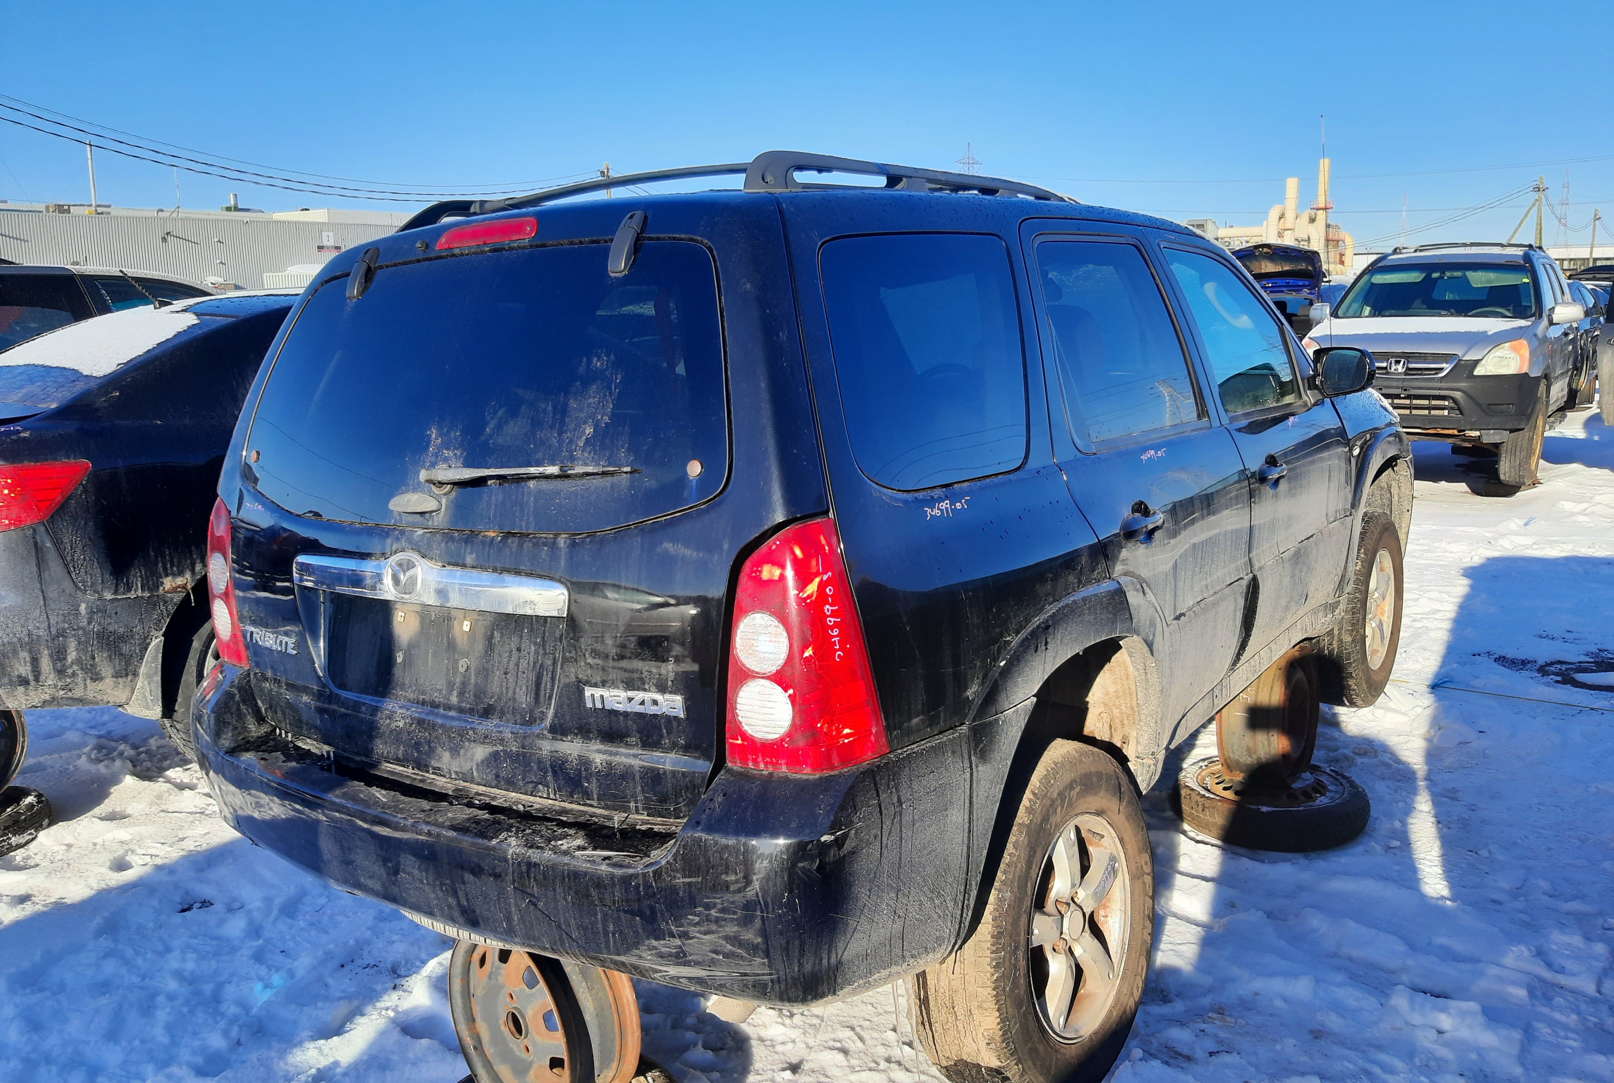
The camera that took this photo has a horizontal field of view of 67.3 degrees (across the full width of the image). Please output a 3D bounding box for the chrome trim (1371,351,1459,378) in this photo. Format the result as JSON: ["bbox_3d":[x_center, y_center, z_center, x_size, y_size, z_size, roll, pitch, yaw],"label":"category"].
[{"bbox_3d":[4.134,-1.240,8.481,0.740,0.170,0.120,9,13,38],"label":"chrome trim"}]

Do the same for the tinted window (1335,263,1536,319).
[{"bbox_3d":[5.044,-2.009,9.656,1.420,0.140,0.760,8,50,36],"label":"tinted window"}]

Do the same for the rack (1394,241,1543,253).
[{"bbox_3d":[5.882,-2.557,10.708,1.070,0.100,1.450,8,15,36],"label":"rack"}]

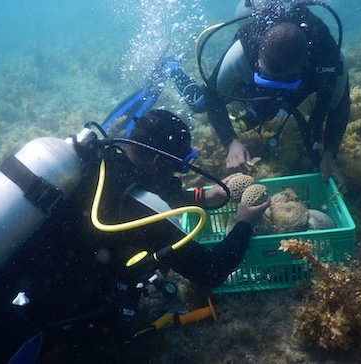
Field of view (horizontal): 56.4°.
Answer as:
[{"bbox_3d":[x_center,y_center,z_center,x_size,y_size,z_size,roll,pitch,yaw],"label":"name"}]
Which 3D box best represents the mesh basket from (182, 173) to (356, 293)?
[{"bbox_3d":[0.324,0.207,1.337,0.585,0.271,0.341,-8,31,12],"label":"mesh basket"}]

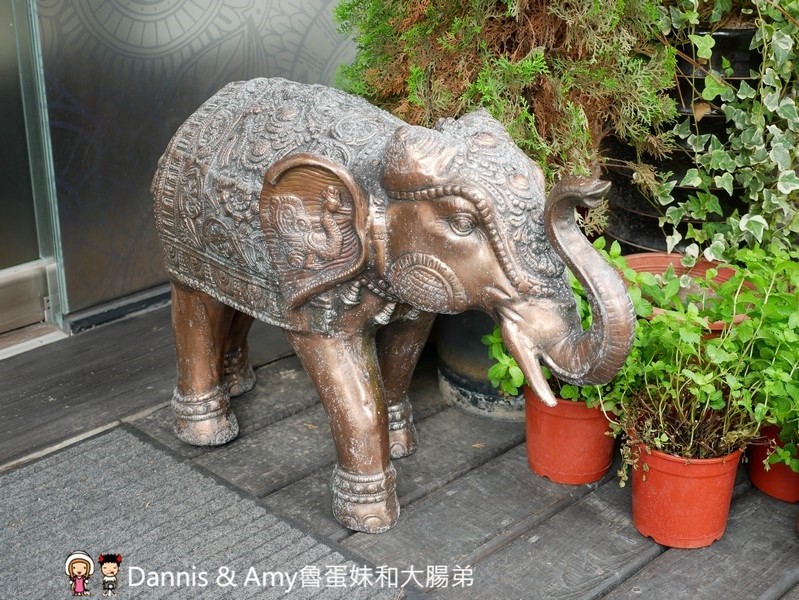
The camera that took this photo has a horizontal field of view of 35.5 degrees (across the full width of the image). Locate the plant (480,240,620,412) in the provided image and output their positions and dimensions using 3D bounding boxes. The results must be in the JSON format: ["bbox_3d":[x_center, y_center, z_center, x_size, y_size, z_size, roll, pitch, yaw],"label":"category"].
[{"bbox_3d":[0.215,0.045,1.679,0.190,0.200,0.180,0,22,0],"label":"plant"}]

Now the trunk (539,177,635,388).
[{"bbox_3d":[0.200,-0.018,1.387,0.140,0.240,0.075,18,28,38],"label":"trunk"}]

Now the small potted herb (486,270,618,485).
[{"bbox_3d":[0.217,0.091,1.698,0.185,0.290,0.180,0,22,0],"label":"small potted herb"}]

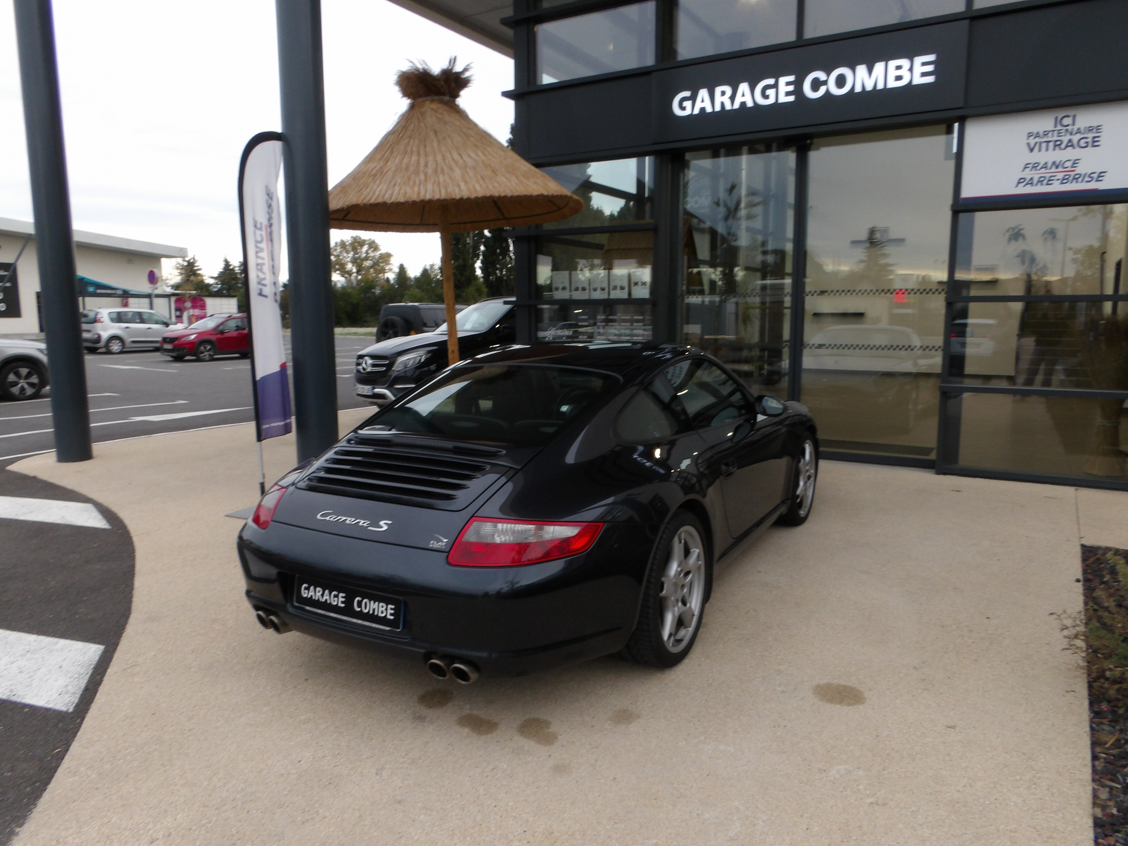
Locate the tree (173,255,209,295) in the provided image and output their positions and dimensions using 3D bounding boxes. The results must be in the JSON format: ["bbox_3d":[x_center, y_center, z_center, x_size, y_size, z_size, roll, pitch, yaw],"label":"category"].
[{"bbox_3d":[-35.468,-12.225,74.002,4.600,6.990,4.600,0,8,0],"label":"tree"}]

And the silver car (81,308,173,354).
[{"bbox_3d":[-16.235,-3.531,29.728,1.760,1.650,4.080,5,9,30],"label":"silver car"}]

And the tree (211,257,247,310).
[{"bbox_3d":[-31.722,-12.155,74.013,4.300,6.830,4.300,0,8,0],"label":"tree"}]

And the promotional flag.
[{"bbox_3d":[-2.184,-0.999,5.860,0.120,2.240,0.520,2,8,14],"label":"promotional flag"}]

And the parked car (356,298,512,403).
[{"bbox_3d":[-0.933,-1.086,12.280,4.820,1.790,1.970,-7,11,-41],"label":"parked car"}]

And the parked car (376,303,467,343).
[{"bbox_3d":[-4.268,-3.170,27.264,2.000,1.970,4.950,5,9,31],"label":"parked car"}]

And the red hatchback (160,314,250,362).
[{"bbox_3d":[-11.581,-2.963,26.590,1.780,1.550,4.160,5,9,31],"label":"red hatchback"}]

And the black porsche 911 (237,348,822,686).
[{"bbox_3d":[0.283,0.177,4.584,1.830,1.300,4.430,5,9,30],"label":"black porsche 911"}]

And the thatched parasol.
[{"bbox_3d":[-1.030,-1.334,6.981,2.500,3.620,2.500,2,9,30],"label":"thatched parasol"}]

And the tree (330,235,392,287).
[{"bbox_3d":[-23.409,-16.003,88.619,8.000,10.270,8.000,0,8,0],"label":"tree"}]

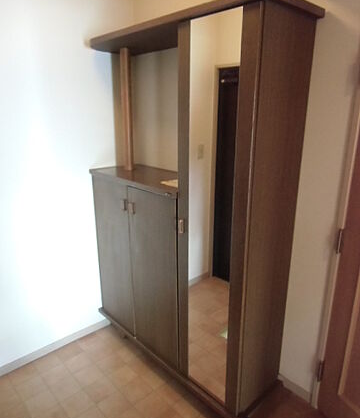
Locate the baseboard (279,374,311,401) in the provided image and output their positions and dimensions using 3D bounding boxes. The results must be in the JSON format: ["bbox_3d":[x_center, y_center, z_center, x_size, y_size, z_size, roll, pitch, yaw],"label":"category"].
[{"bbox_3d":[0.574,0.916,1.683,0.015,0.059,0.165,-14,21,-41],"label":"baseboard"}]

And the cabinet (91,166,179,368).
[{"bbox_3d":[-0.156,0.289,2.051,0.375,0.988,0.810,-14,21,-41],"label":"cabinet"}]

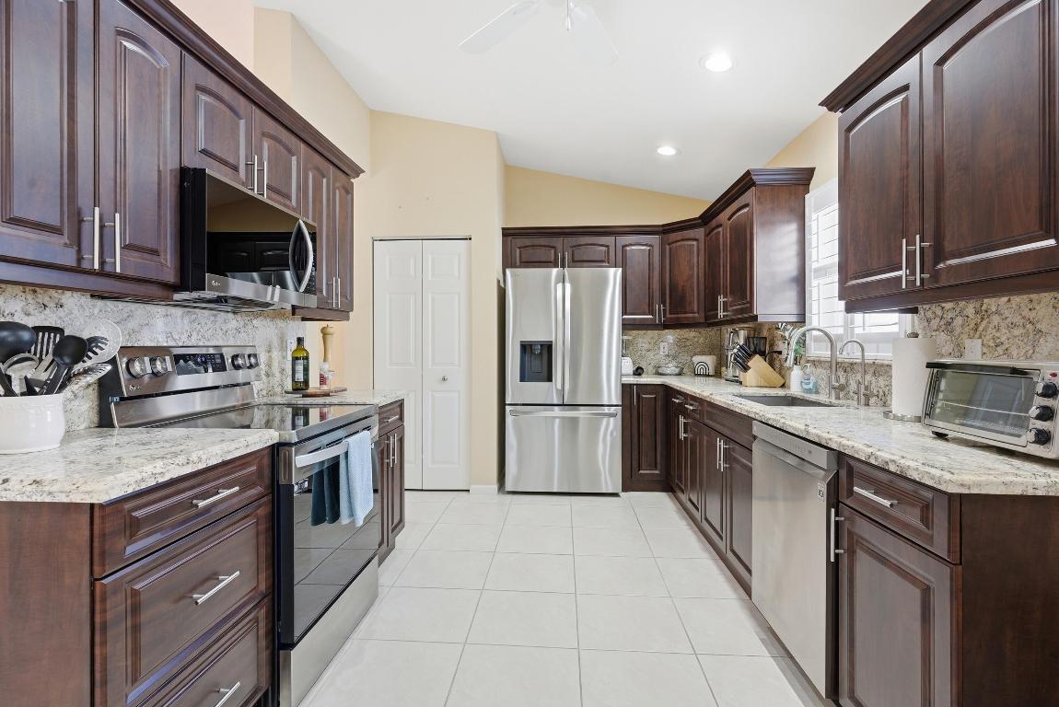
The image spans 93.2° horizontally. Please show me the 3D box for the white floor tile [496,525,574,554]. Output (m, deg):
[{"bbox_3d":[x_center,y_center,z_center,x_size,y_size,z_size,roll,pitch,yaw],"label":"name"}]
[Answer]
[{"bbox_3d":[0.046,1.157,3.107,0.451,0.010,0.451,0,0,4],"label":"white floor tile"}]

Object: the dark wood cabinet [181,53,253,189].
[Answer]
[{"bbox_3d":[-1.261,-0.788,1.795,0.330,0.350,0.370,0,1,4],"label":"dark wood cabinet"}]

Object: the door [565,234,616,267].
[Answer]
[{"bbox_3d":[0.527,-0.865,4.379,0.454,0.314,0.022,0,0,4],"label":"door"}]

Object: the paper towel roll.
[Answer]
[{"bbox_3d":[1.431,0.087,1.860,0.130,0.284,0.130,0,1,4],"label":"paper towel roll"}]

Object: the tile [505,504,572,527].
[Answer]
[{"bbox_3d":[0.072,1.142,3.524,0.443,0.010,0.443,0,1,4],"label":"tile"}]

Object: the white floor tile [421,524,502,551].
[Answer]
[{"bbox_3d":[-0.415,1.158,3.139,0.454,0.010,0.448,0,1,4],"label":"white floor tile"}]

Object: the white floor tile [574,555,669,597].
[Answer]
[{"bbox_3d":[0.459,1.153,2.602,0.443,0.010,0.443,0,1,4],"label":"white floor tile"}]

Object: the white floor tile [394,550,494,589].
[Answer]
[{"bbox_3d":[-0.433,1.149,2.661,0.443,0.010,0.443,0,1,4],"label":"white floor tile"}]

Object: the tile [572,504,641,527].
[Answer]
[{"bbox_3d":[0.530,1.155,3.528,0.451,0.010,0.451,0,0,4],"label":"tile"}]

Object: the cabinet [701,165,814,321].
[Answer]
[{"bbox_3d":[1.507,-0.638,3.487,0.352,0.894,1.102,0,0,4],"label":"cabinet"}]

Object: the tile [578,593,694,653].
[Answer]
[{"bbox_3d":[0.435,1.164,2.170,0.451,0.010,0.451,0,0,4],"label":"tile"}]

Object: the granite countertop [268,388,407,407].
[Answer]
[{"bbox_3d":[-1.047,0.247,2.652,0.620,0.034,0.605,0,0,4],"label":"granite countertop"}]

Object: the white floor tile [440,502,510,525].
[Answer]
[{"bbox_3d":[-0.374,1.140,3.553,0.443,0.010,0.443,0,1,4],"label":"white floor tile"}]

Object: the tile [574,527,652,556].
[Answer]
[{"bbox_3d":[0.497,1.161,3.078,0.454,0.010,0.448,0,1,4],"label":"tile"}]

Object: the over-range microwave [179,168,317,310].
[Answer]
[{"bbox_3d":[-1.248,-0.418,2.068,0.420,0.412,0.758,0,1,4],"label":"over-range microwave"}]

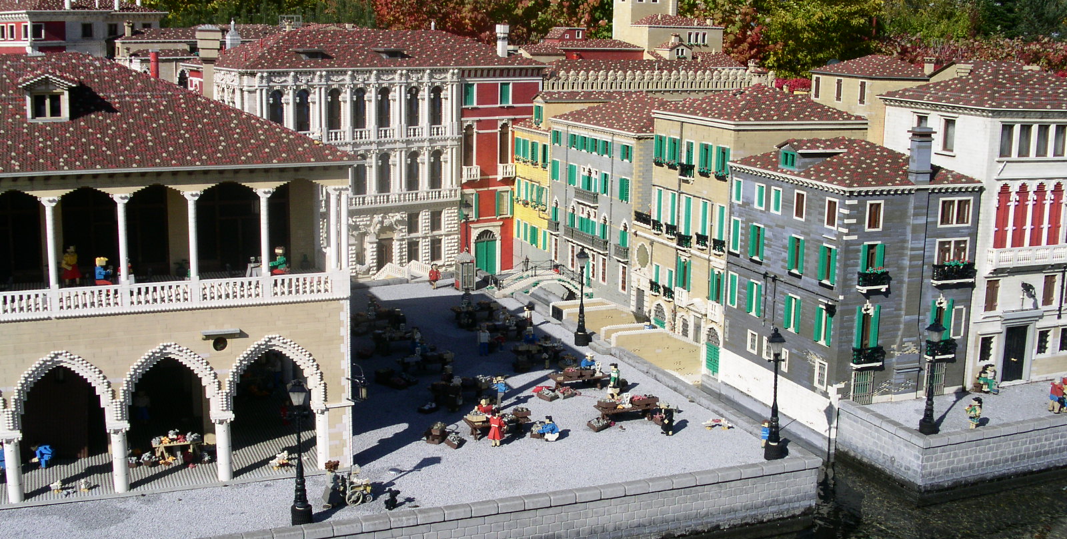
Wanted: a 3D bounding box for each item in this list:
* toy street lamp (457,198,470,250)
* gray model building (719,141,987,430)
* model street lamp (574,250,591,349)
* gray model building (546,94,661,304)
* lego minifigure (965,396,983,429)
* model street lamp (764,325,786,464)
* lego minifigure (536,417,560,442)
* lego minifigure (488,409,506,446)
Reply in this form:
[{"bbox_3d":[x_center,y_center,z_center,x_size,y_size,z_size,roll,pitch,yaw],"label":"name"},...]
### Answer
[{"bbox_3d":[-0.297,-0.134,5.010,0.047,0.322,0.047,-3,11,-19],"label":"toy street lamp"},{"bbox_3d":[0.954,-0.017,3.580,0.465,0.865,0.700,-3,11,-20],"label":"gray model building"},{"bbox_3d":[0.165,0.089,3.881,0.047,0.327,0.047,-3,11,-19],"label":"model street lamp"},{"bbox_3d":[0.466,-0.342,5.059,0.500,0.842,0.990,-3,11,-19],"label":"gray model building"},{"bbox_3d":[1.162,0.376,3.083,0.036,0.085,0.034,-5,12,-28],"label":"lego minifigure"},{"bbox_3d":[0.590,0.298,2.823,0.047,0.323,0.047,-3,11,-19],"label":"model street lamp"},{"bbox_3d":[0.038,0.399,2.948,0.052,0.057,0.036,-2,11,-16],"label":"lego minifigure"},{"bbox_3d":[-0.092,0.389,2.891,0.038,0.093,0.033,6,12,24],"label":"lego minifigure"}]

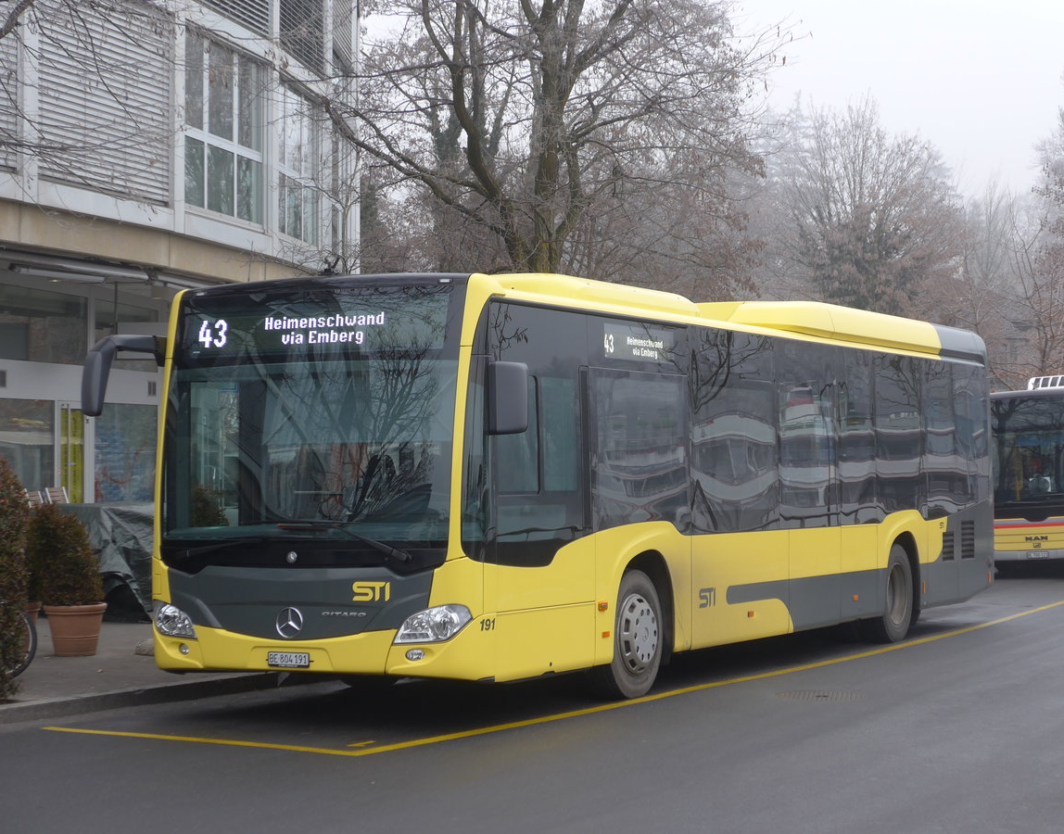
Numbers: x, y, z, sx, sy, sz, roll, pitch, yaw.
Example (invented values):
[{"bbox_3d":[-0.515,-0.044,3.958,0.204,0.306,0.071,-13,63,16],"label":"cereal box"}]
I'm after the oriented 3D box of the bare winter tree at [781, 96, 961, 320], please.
[{"bbox_3d":[10.258,-3.081,72.000,6.200,13.230,6.000,0,-2,0],"label":"bare winter tree"}]

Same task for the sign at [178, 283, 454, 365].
[{"bbox_3d":[-1.408,-0.589,15.438,2.030,0.420,0.120,-2,-2,27],"label":"sign"}]

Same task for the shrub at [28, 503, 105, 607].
[{"bbox_3d":[-3.912,1.161,20.050,0.610,0.860,0.600,0,-2,0],"label":"shrub"}]

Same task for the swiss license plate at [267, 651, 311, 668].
[{"bbox_3d":[-1.541,1.538,15.062,0.305,0.090,0.020,-2,-2,27],"label":"swiss license plate"}]

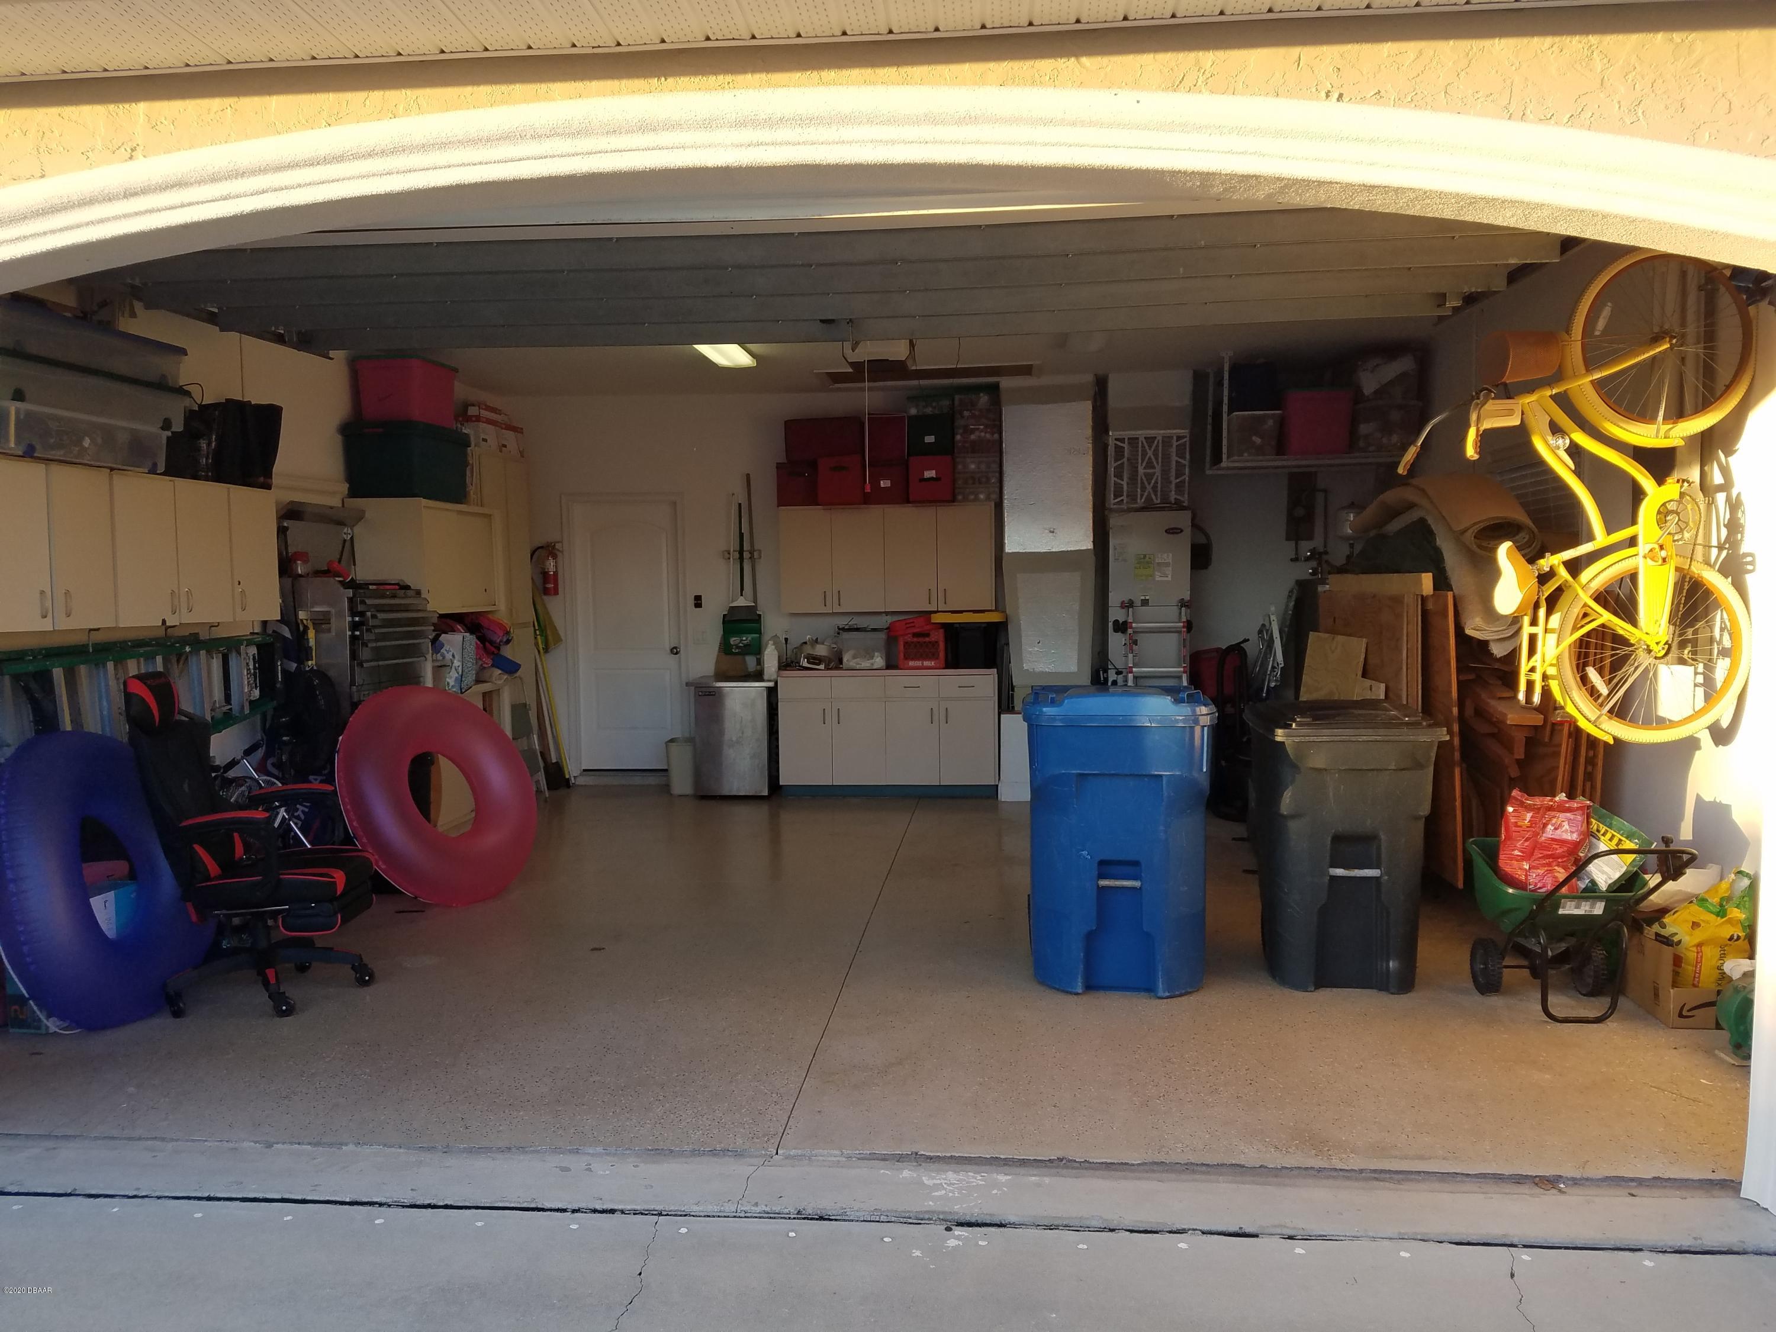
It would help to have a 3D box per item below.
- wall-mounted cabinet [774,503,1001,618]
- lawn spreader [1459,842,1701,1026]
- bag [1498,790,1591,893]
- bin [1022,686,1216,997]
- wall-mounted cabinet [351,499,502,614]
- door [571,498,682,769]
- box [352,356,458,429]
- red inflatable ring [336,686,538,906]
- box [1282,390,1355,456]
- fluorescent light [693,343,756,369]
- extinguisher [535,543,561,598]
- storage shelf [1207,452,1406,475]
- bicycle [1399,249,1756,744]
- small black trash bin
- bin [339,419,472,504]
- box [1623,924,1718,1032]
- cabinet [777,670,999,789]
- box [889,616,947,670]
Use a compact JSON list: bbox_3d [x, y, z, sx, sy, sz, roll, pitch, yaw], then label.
[{"bbox_3d":[0.011,-0.774,9.758,1.544,0.765,0.380,0,3,5],"label":"wall-mounted cabinet"},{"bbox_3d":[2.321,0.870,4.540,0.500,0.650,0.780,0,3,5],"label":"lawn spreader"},{"bbox_3d":[2.338,0.657,4.747,0.320,0.390,0.170,6,1,30],"label":"bag"},{"bbox_3d":[0.888,0.635,5.179,0.690,1.080,0.800,0,3,8],"label":"bin"},{"bbox_3d":[-2.840,-0.651,8.226,0.465,0.643,1.200,0,3,5],"label":"wall-mounted cabinet"},{"bbox_3d":[-1.974,-0.231,10.103,0.815,2.030,0.070,0,3,5],"label":"door"},{"bbox_3d":[-2.895,-1.621,8.050,0.406,0.374,0.553,0,3,5],"label":"box"},{"bbox_3d":[-2.159,0.619,6.464,0.260,1.125,1.125,-27,-9,26],"label":"red inflatable ring"},{"bbox_3d":[2.785,-1.578,8.831,0.451,0.414,0.570,0,3,5],"label":"box"},{"bbox_3d":[-0.987,-1.867,7.691,0.250,0.085,1.220,0,3,5],"label":"fluorescent light"},{"bbox_3d":[-2.574,-0.725,10.101,0.205,0.409,0.130,0,3,5],"label":"extinguisher"},{"bbox_3d":[2.758,-1.347,8.863,1.160,0.080,0.700,0,3,5],"label":"storage shelf"},{"bbox_3d":[2.436,-0.570,4.618,1.063,1.693,0.700,0,3,5],"label":"bicycle"},{"bbox_3d":[1.742,0.647,5.149,0.620,1.040,0.770,0,3,9],"label":"small black trash bin"},{"bbox_3d":[-2.859,-1.180,7.959,0.440,0.450,0.790,0,3,5],"label":"bin"},{"bbox_3d":[2.769,1.033,4.577,0.335,0.310,0.390,0,3,5],"label":"box"},{"bbox_3d":[0.025,0.453,9.643,1.540,0.885,0.610,0,3,5],"label":"cabinet"},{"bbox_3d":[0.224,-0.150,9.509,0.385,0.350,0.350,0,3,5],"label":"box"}]

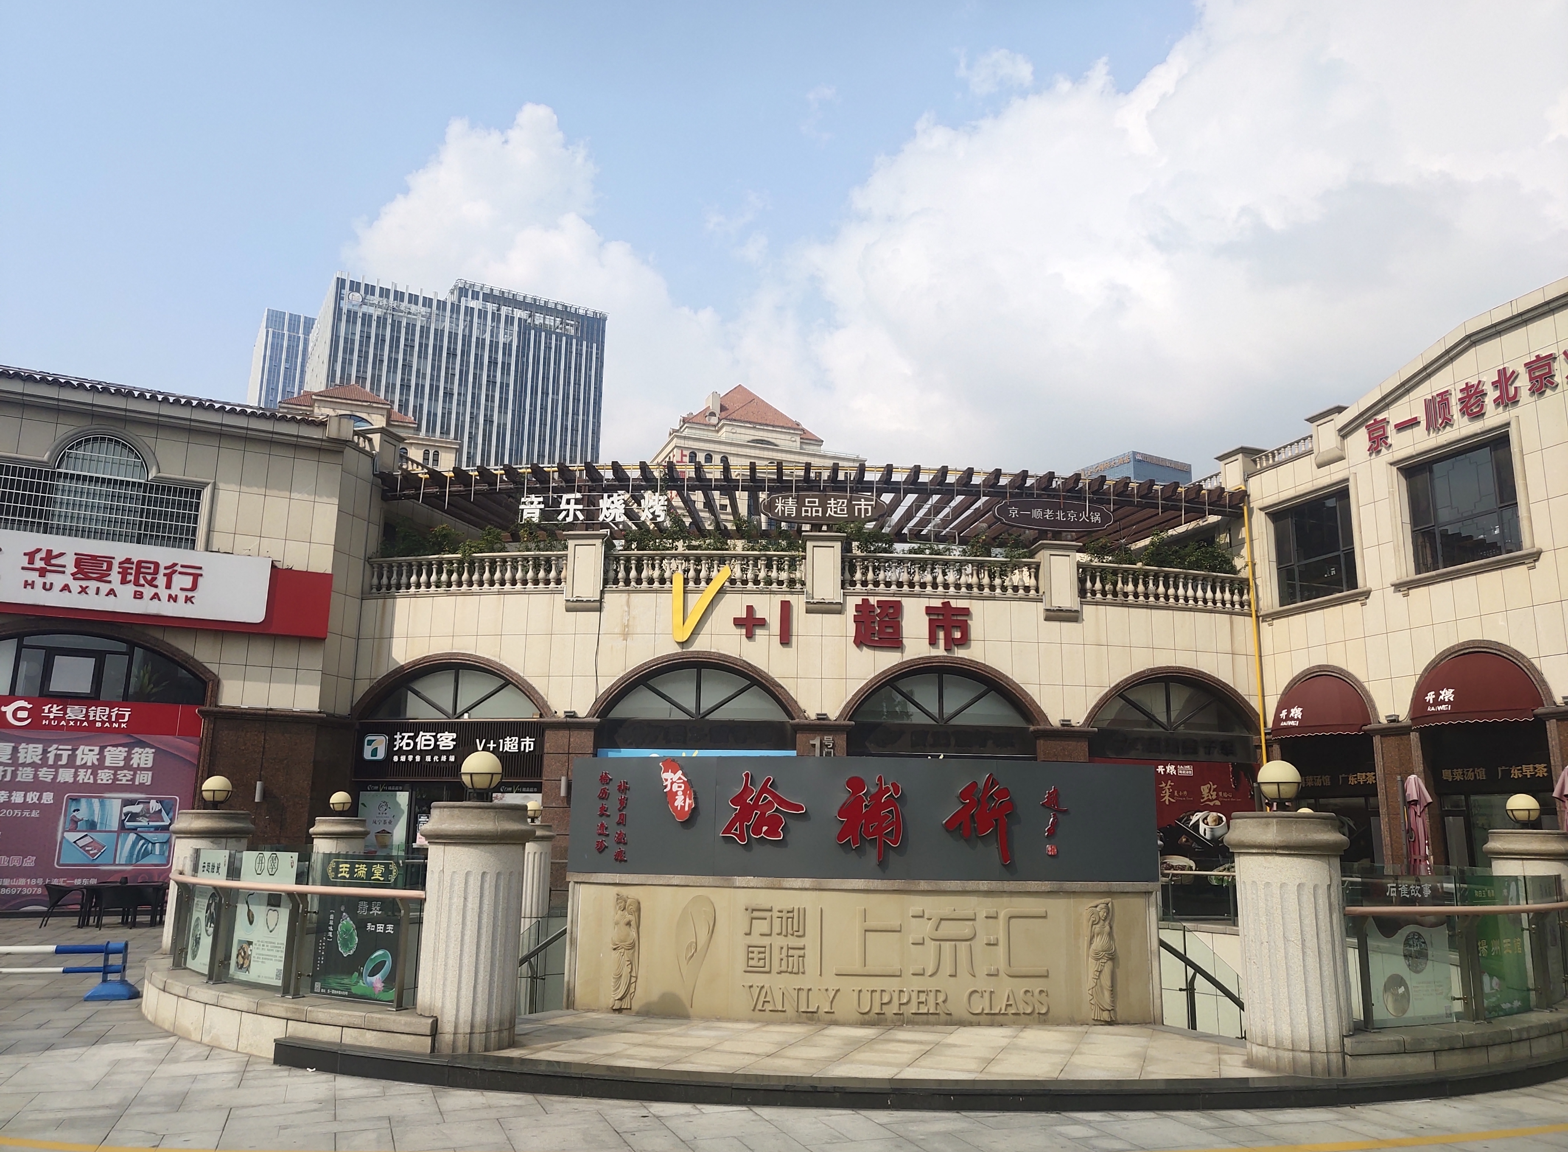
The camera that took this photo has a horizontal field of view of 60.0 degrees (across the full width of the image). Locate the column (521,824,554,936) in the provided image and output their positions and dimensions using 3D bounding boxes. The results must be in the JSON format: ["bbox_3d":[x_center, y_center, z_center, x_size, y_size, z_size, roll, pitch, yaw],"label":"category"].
[{"bbox_3d":[-4.495,5.267,24.026,0.825,1.711,0.825,1,-12,0],"label":"column"}]

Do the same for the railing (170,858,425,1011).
[{"bbox_3d":[-4.008,2.727,10.484,4.128,1.050,0.380,-10,-16,43],"label":"railing"}]

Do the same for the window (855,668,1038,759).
[{"bbox_3d":[3.035,2.634,26.200,3.650,1.750,0.300,2,-11,-6],"label":"window"}]

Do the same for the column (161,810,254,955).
[{"bbox_3d":[-5.214,2.938,12.245,0.770,1.580,0.770,5,-12,-22],"label":"column"}]

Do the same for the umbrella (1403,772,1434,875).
[{"bbox_3d":[8.382,3.833,17.761,0.400,2.450,0.400,-4,-12,24],"label":"umbrella"}]

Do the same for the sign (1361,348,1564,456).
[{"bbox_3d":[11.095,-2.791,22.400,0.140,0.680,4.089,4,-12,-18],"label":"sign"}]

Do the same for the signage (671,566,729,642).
[{"bbox_3d":[-1.593,0.547,25.800,1.120,1.450,0.200,1,-11,-1],"label":"signage"}]

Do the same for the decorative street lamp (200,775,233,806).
[{"bbox_3d":[-5.176,1.967,12.400,0.285,0.310,0.285,5,-12,-22],"label":"decorative street lamp"}]

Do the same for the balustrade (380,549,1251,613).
[{"bbox_3d":[0.627,0.076,29.152,19.268,0.915,1.457,1,-12,-1],"label":"balustrade"}]

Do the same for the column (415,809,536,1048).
[{"bbox_3d":[-2.249,2.508,9.804,0.825,1.692,0.825,1,-12,0],"label":"column"}]

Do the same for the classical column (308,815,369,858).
[{"bbox_3d":[-5.745,3.906,17.345,0.770,1.580,0.770,4,-12,-17],"label":"classical column"}]

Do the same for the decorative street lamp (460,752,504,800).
[{"bbox_3d":[-2.229,1.481,10.032,0.311,0.368,0.311,1,-12,0],"label":"decorative street lamp"}]

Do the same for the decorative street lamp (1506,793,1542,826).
[{"bbox_3d":[7.677,2.440,14.100,0.297,0.361,0.297,1,-12,0],"label":"decorative street lamp"}]

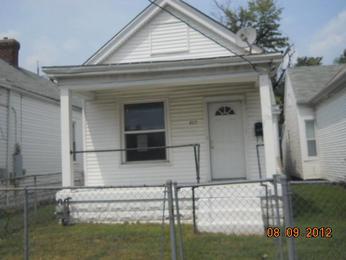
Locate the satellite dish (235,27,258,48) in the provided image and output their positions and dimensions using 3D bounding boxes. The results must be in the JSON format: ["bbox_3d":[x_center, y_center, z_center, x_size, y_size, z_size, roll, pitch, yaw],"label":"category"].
[{"bbox_3d":[1.715,-2.149,8.600,0.510,0.510,0.300,-7,-6,39],"label":"satellite dish"}]

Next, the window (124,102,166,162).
[{"bbox_3d":[-0.758,0.041,9.975,1.110,1.570,0.100,-4,-5,9],"label":"window"}]

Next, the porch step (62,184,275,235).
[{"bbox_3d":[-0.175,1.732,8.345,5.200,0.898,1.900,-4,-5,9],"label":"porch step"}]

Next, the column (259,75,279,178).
[{"bbox_3d":[2.106,-0.037,8.248,0.200,2.400,0.200,-4,-5,9],"label":"column"}]

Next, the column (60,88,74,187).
[{"bbox_3d":[-2.554,0.240,8.980,0.200,2.420,0.200,-4,-5,9],"label":"column"}]

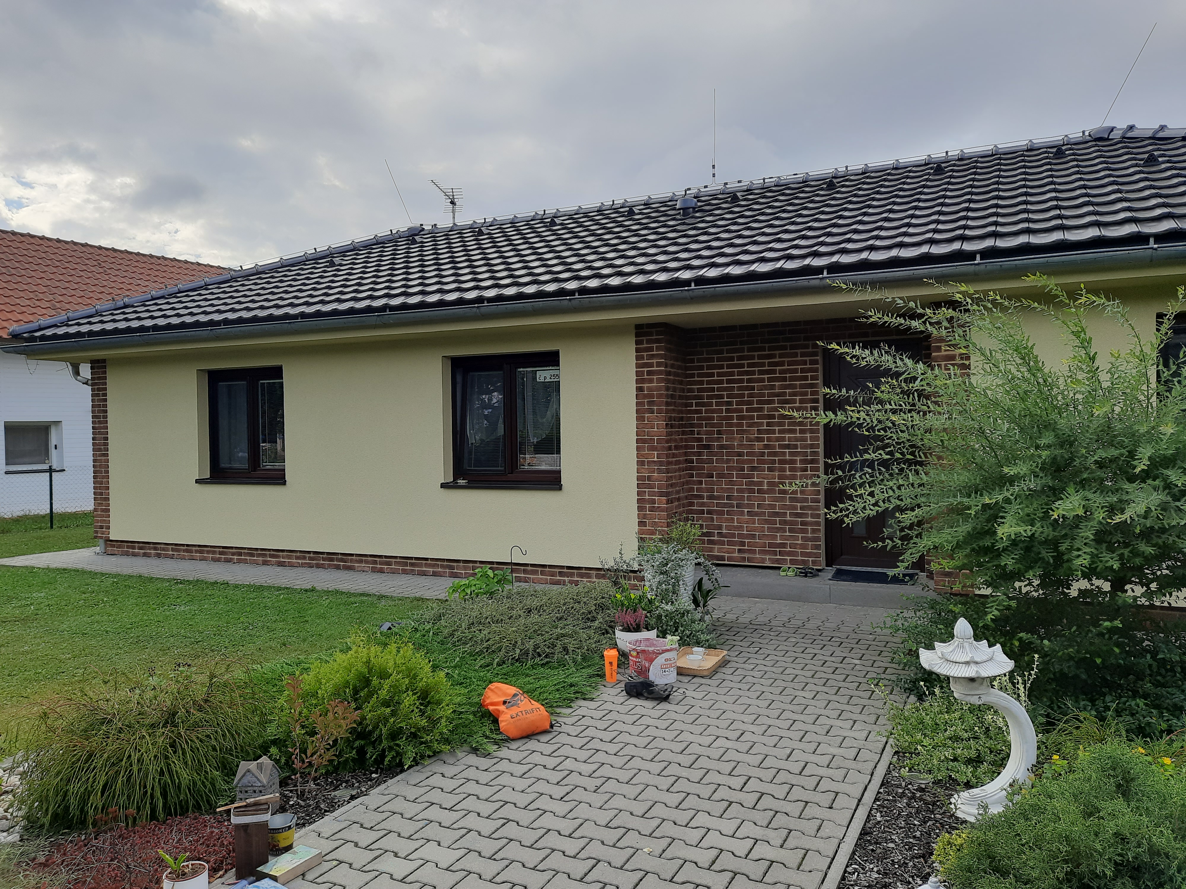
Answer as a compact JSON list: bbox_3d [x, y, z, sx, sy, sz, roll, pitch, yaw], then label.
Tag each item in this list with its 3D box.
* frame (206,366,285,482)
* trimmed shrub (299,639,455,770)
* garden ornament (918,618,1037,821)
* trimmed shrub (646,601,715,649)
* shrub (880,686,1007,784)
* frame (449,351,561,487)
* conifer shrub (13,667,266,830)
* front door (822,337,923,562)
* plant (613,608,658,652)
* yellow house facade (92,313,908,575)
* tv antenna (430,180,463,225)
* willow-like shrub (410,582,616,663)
[{"bbox_3d":[-4.364,-0.262,10.965,1.480,1.400,0.130,0,1,24],"label":"frame"},{"bbox_3d":[-1.160,1.311,4.602,0.860,0.590,0.840,-1,1,0],"label":"trimmed shrub"},{"bbox_3d":[1.663,1.156,3.663,0.530,0.840,0.410,-1,1,-9],"label":"garden ornament"},{"bbox_3d":[0.705,1.354,6.713,0.570,0.320,0.550,0,1,24],"label":"trimmed shrub"},{"bbox_3d":[1.779,1.365,4.329,0.660,0.380,0.750,0,1,24],"label":"shrub"},{"bbox_3d":[-0.919,-0.286,9.419,1.480,1.400,0.130,0,1,24],"label":"frame"},{"bbox_3d":[-2.220,1.370,4.220,1.140,0.550,1.060,-1,1,0],"label":"conifer shrub"},{"bbox_3d":[2.829,0.110,8.649,0.979,2.323,0.100,0,1,24],"label":"front door"},{"bbox_3d":[0.305,1.330,6.120,0.290,0.340,0.290,-1,1,0],"label":"plant"},{"bbox_3d":[-1.886,0.097,9.985,10.850,2.600,0.600,0,1,24],"label":"yellow house facade"},{"bbox_3d":[-2.208,-3.656,12.826,0.320,0.720,1.250,-1,1,5],"label":"tv antenna"},{"bbox_3d":[-0.670,1.305,6.936,1.780,0.410,1.250,0,1,24],"label":"willow-like shrub"}]

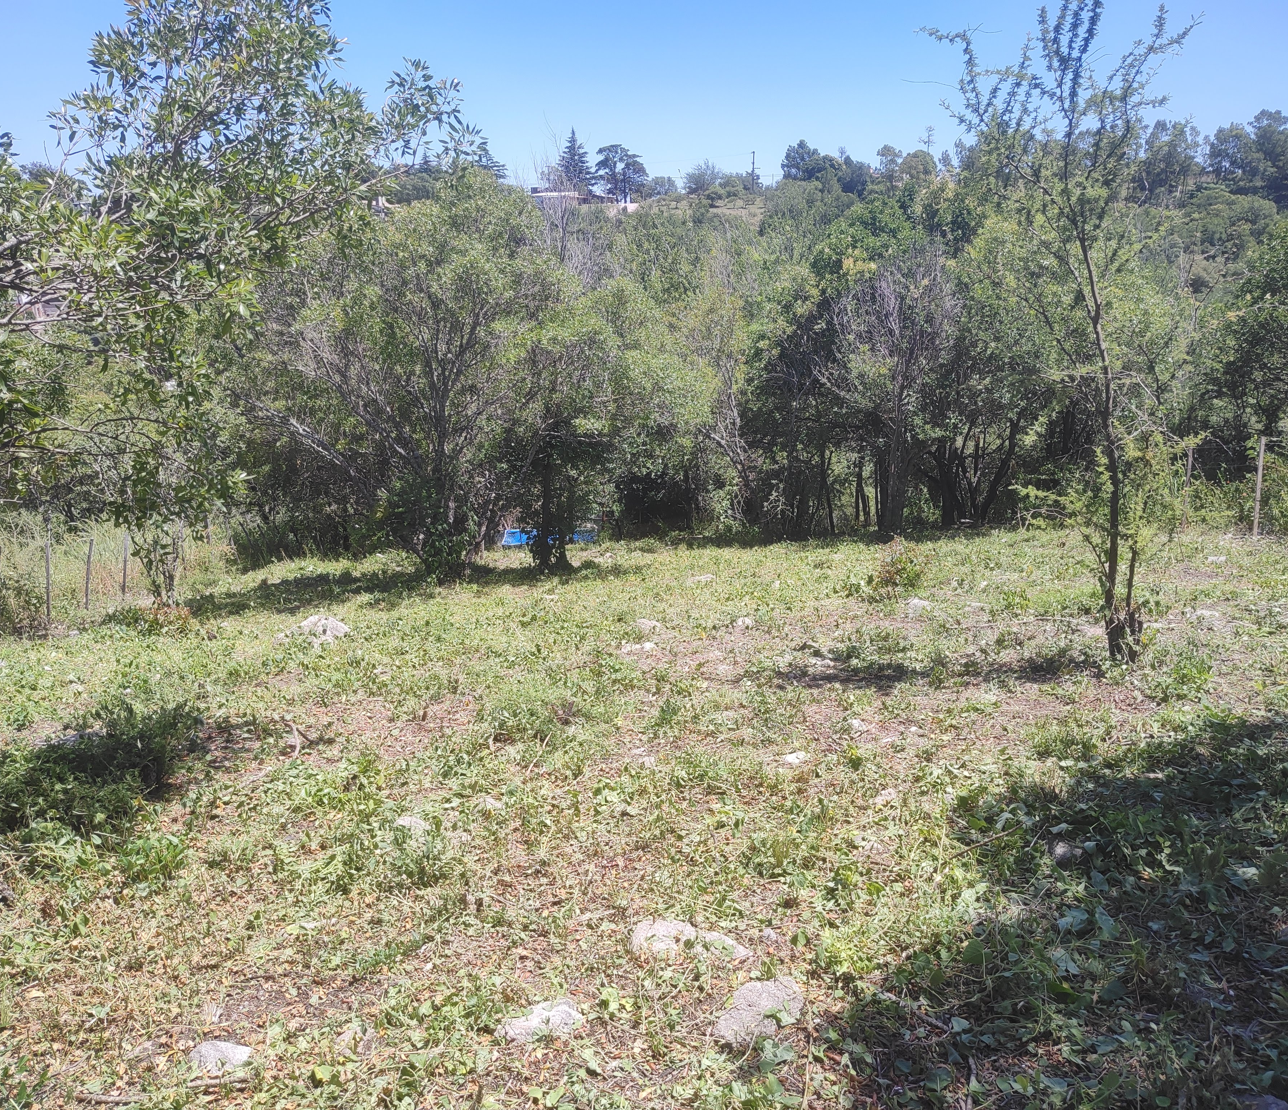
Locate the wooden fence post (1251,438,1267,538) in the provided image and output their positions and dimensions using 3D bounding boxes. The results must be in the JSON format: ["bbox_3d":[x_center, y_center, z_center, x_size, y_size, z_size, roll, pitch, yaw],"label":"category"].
[{"bbox_3d":[7.392,-0.819,11.800,0.052,1.210,0.052,1,7,0],"label":"wooden fence post"}]

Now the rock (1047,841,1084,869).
[{"bbox_3d":[1.431,1.016,3.330,0.115,0.070,0.095,1,7,0],"label":"rock"}]

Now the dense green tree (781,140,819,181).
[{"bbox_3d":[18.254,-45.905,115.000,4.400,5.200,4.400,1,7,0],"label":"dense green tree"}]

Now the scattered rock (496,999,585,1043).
[{"bbox_3d":[-0.277,1.248,2.630,0.225,0.065,0.130,-1,7,-15],"label":"scattered rock"}]

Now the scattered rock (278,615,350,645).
[{"bbox_3d":[-3.088,0.709,9.200,0.620,0.210,0.400,1,7,0],"label":"scattered rock"}]

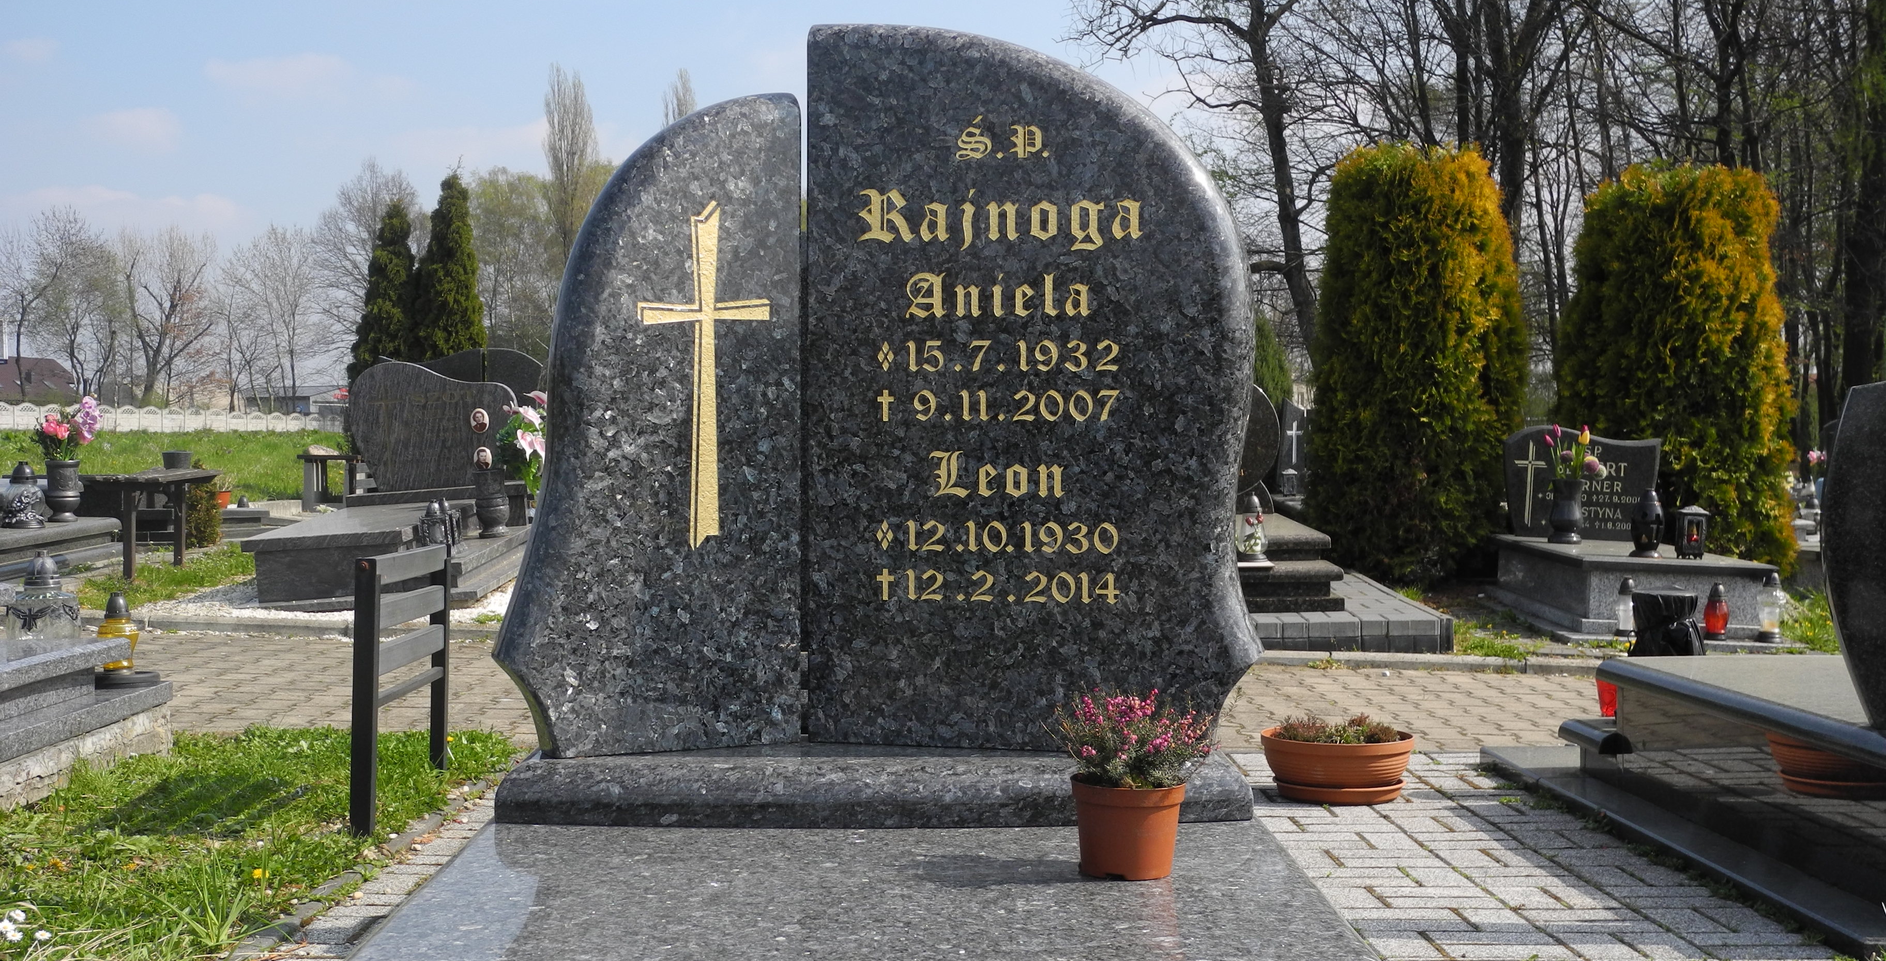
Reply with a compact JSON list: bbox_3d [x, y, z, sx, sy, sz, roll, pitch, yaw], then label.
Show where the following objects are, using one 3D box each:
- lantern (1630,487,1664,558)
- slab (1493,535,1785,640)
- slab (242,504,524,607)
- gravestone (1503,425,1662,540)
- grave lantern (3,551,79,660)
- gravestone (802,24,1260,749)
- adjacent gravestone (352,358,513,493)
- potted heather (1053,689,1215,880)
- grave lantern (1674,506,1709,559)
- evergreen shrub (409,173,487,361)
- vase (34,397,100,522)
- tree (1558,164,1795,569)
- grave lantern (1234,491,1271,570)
[{"bbox_3d":[3.118,0.183,9.900,0.157,0.305,0.157,0,1,5],"label":"lantern"},{"bbox_3d":[3.125,0.478,10.250,0.810,0.310,2.050,2,1,4],"label":"slab"},{"bbox_3d":[-2.305,0.315,9.600,0.890,0.290,2.000,-4,2,-4],"label":"slab"},{"bbox_3d":[3.178,0.012,11.100,0.775,0.560,0.100,2,1,5],"label":"gravestone"},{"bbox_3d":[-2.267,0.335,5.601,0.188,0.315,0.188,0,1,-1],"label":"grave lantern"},{"bbox_3d":[0.158,-0.174,3.967,0.800,1.295,0.100,0,1,14],"label":"gravestone"},{"bbox_3d":[-2.461,-0.267,10.800,0.790,0.610,0.100,-4,1,-10],"label":"adjacent gravestone"},{"bbox_3d":[0.287,0.449,3.372,0.240,0.275,0.235,0,1,-1],"label":"potted heather"},{"bbox_3d":[3.304,0.227,9.850,0.140,0.235,0.140,1,1,9],"label":"grave lantern"},{"bbox_3d":[-3.530,-0.934,16.000,0.640,2.500,0.640,0,1,0],"label":"evergreen shrub"},{"bbox_3d":[-4.082,-0.096,10.400,0.310,0.580,0.280,0,1,-23],"label":"vase"},{"bbox_3d":[4.369,-0.627,13.300,1.410,2.550,1.300,0,1,0],"label":"tree"},{"bbox_3d":[1.333,0.218,9.600,0.150,0.335,0.150,0,1,6],"label":"grave lantern"}]

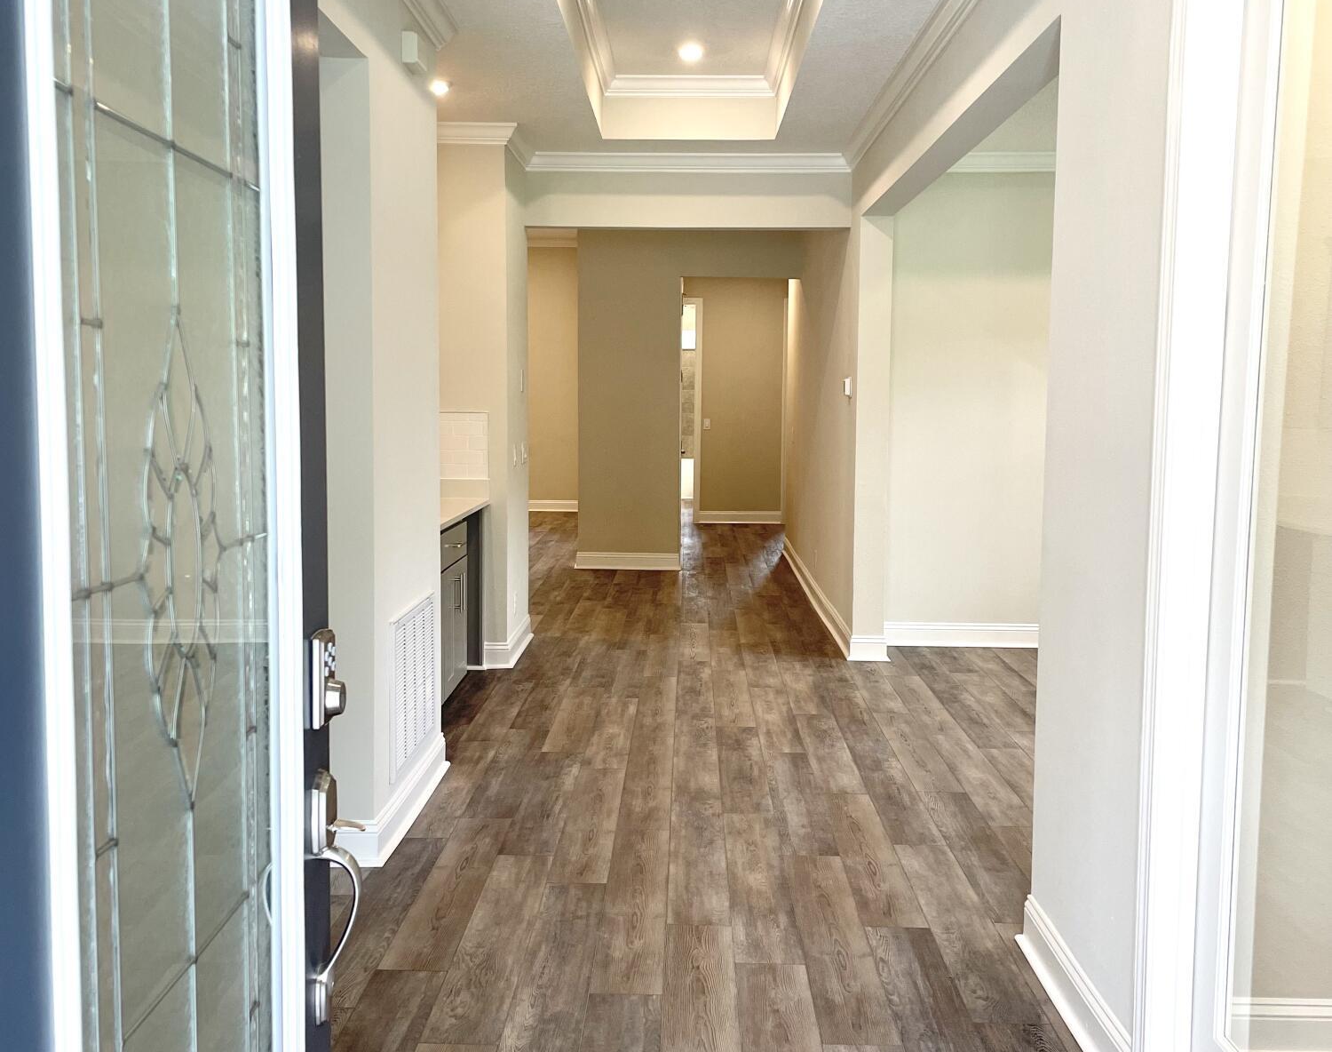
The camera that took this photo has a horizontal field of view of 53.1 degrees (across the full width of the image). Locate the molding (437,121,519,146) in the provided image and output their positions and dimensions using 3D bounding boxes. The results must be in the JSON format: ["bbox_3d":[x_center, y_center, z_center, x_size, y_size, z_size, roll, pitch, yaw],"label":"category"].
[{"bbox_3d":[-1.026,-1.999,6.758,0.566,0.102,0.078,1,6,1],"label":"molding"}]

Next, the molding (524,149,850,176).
[{"bbox_3d":[0.132,-2.077,7.620,1.865,0.102,0.078,1,6,1],"label":"molding"}]

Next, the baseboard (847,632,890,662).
[{"bbox_3d":[1.120,0.676,7.354,0.235,0.135,0.035,1,6,1],"label":"baseboard"}]

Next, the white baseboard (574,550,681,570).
[{"bbox_3d":[-0.319,0.295,11.109,0.882,0.135,0.030,1,6,1],"label":"white baseboard"}]

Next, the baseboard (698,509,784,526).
[{"bbox_3d":[0.845,-0.097,15.272,0.990,0.135,0.030,1,6,1],"label":"baseboard"}]

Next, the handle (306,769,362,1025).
[{"bbox_3d":[-0.398,0.455,1.639,0.058,0.308,0.066,1,6,1],"label":"handle"}]

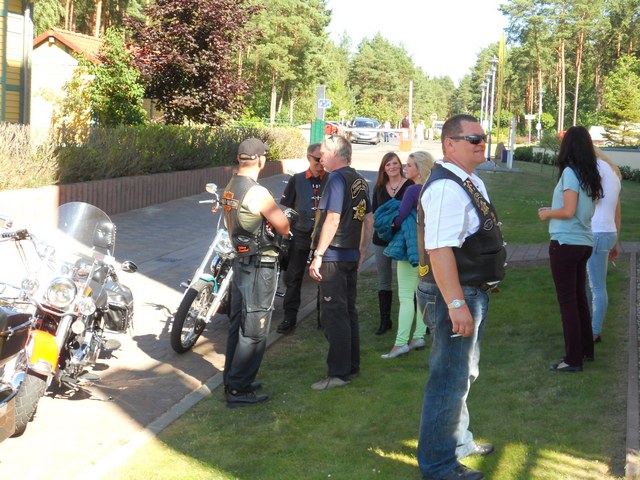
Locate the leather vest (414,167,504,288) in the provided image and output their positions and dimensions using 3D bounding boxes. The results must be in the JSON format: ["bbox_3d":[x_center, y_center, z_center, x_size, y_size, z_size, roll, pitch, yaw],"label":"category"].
[{"bbox_3d":[0.737,-0.081,5.200,0.420,0.620,0.500,4,5,21],"label":"leather vest"}]

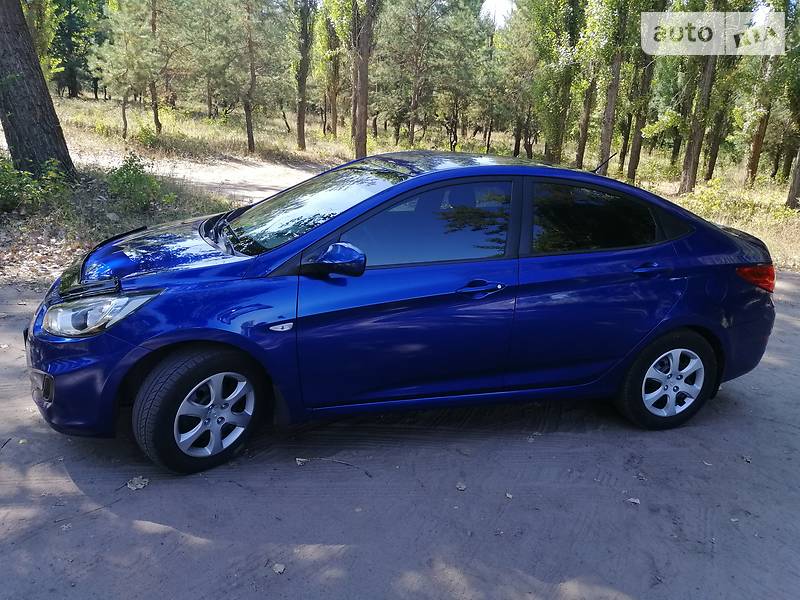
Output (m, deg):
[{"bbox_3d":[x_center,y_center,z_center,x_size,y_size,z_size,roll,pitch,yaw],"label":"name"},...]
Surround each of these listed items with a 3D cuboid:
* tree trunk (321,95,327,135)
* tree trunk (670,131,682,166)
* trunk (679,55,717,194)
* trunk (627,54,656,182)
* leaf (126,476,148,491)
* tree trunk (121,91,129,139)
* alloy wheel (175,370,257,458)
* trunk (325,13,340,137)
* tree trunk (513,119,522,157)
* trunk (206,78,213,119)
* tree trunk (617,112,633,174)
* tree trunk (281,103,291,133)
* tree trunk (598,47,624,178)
[{"bbox_3d":[-3.646,-8.861,28.733,0.137,1.830,0.137,1,17,-7],"label":"tree trunk"},{"bbox_3d":[13.683,-7.522,29.765,0.326,1.685,0.326,11,18,22],"label":"tree trunk"},{"bbox_3d":[8.041,-4.660,16.111,0.503,3.571,0.441,12,19,23],"label":"trunk"},{"bbox_3d":[7.106,-5.270,17.684,0.394,3.634,0.350,11,19,19],"label":"trunk"},{"bbox_3d":[-1.159,0.811,2.657,0.100,0.020,0.098,10,17,17],"label":"leaf"},{"bbox_3d":[-9.070,-6.072,19.801,0.139,1.459,0.139,6,16,-2],"label":"tree trunk"},{"bbox_3d":[-0.891,0.509,2.807,0.150,0.415,0.415,22,25,36],"label":"alloy wheel"},{"bbox_3d":[-3.195,-10.496,28.581,0.599,5.429,0.431,2,18,-7],"label":"trunk"},{"bbox_3d":[4.874,-6.677,24.873,0.324,1.593,0.276,7,18,9],"label":"tree trunk"},{"bbox_3d":[-12.508,-13.202,39.508,0.315,2.561,0.329,-1,19,-17],"label":"trunk"},{"bbox_3d":[8.890,-6.168,23.670,0.244,2.332,0.244,10,17,18],"label":"tree trunk"},{"bbox_3d":[-5.881,-9.378,30.941,0.166,1.533,0.183,-14,20,-6],"label":"tree trunk"},{"bbox_3d":[6.297,-5.447,17.932,0.449,3.705,0.389,10,19,17],"label":"tree trunk"}]

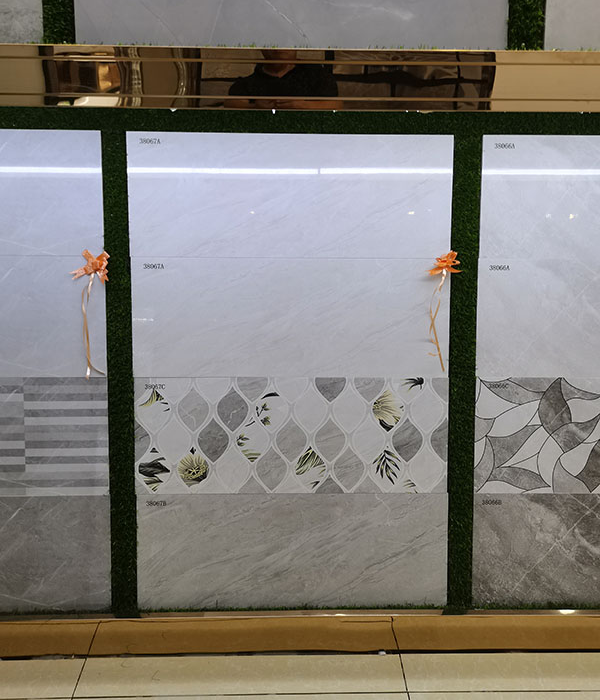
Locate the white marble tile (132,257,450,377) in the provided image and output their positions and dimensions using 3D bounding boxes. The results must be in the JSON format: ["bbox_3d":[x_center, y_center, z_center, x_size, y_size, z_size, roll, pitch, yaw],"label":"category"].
[{"bbox_3d":[-0.019,-0.080,1.509,0.800,0.300,0.012,0,4,-1],"label":"white marble tile"}]

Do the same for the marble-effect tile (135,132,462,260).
[{"bbox_3d":[-0.020,-0.380,1.489,0.800,0.300,0.012,0,4,-1],"label":"marble-effect tile"}]

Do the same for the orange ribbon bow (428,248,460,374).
[{"bbox_3d":[0.358,-0.095,1.483,0.083,0.300,0.055,0,4,-1],"label":"orange ribbon bow"}]

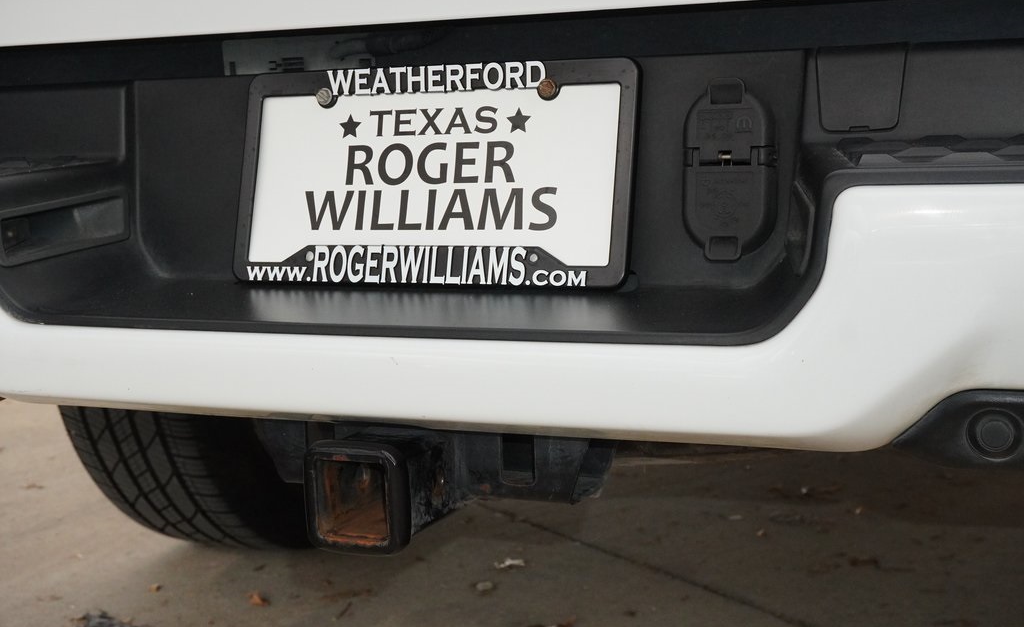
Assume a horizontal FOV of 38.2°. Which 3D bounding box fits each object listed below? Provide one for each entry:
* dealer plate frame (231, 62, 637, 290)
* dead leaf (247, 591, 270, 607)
[{"bbox_3d":[-0.060,-0.099,1.062,0.312,0.160,0.014,2,-6,23],"label":"dealer plate frame"},{"bbox_3d":[-0.362,0.410,2.118,0.032,0.013,0.030,-4,9,-10],"label":"dead leaf"}]

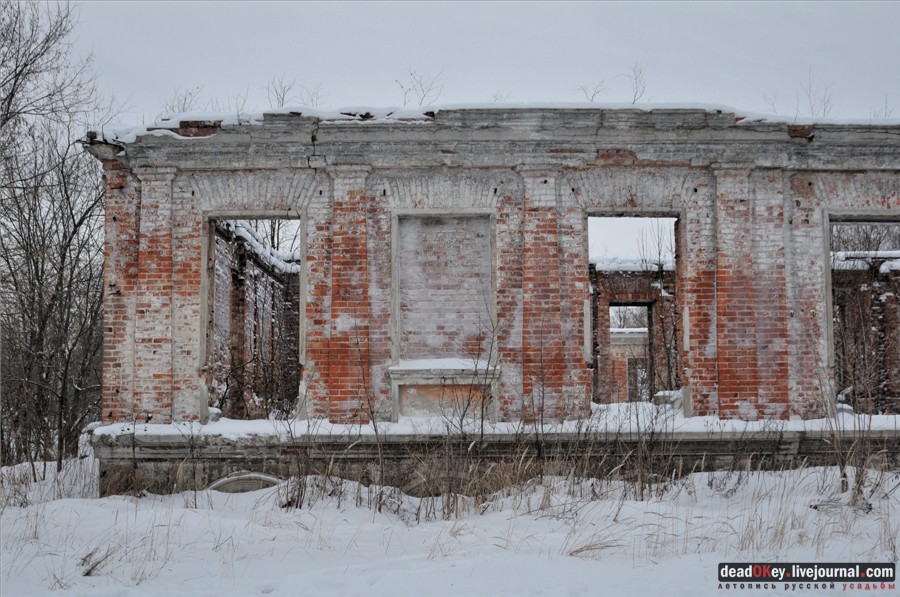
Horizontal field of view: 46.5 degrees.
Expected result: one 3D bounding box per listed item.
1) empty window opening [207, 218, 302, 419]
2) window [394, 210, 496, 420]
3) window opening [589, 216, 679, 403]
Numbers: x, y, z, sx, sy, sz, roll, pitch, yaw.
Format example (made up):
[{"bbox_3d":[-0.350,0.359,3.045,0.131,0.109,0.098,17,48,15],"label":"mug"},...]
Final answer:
[{"bbox_3d":[-2.694,0.281,14.644,1.316,2.797,0.450,0,-4,-1],"label":"empty window opening"},{"bbox_3d":[-0.081,0.229,14.558,1.443,2.837,0.280,0,-4,-1],"label":"window"},{"bbox_3d":[2.547,0.193,14.762,1.295,2.696,0.450,0,-4,-1],"label":"window opening"}]

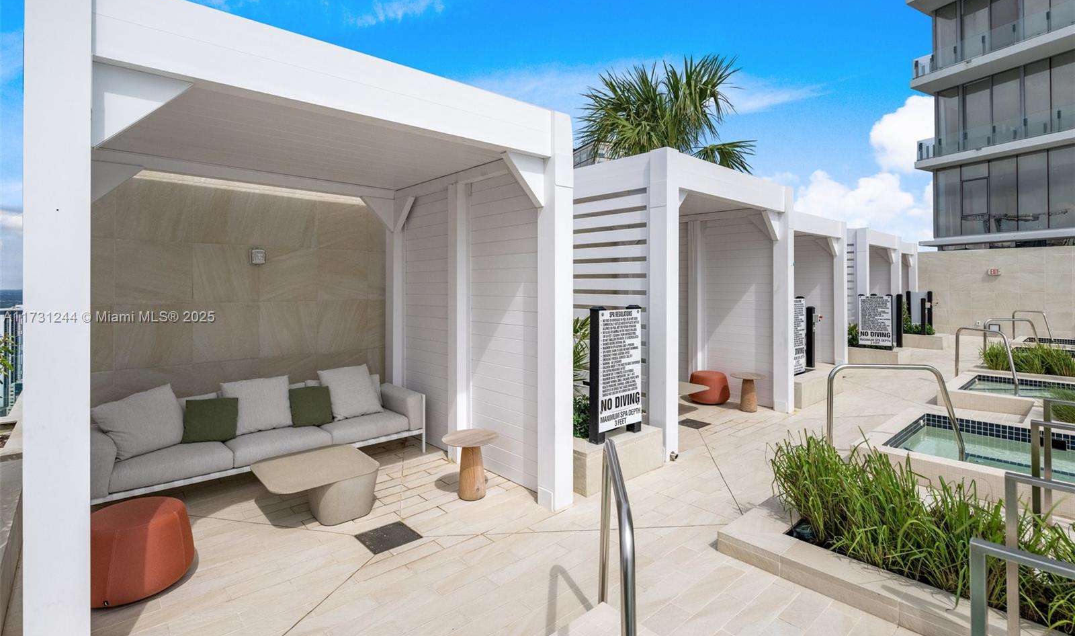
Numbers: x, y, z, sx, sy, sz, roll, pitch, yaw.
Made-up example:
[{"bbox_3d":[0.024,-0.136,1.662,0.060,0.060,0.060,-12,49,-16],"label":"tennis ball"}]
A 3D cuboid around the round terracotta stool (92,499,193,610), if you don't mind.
[{"bbox_3d":[-2.444,1.378,3.077,0.623,0.411,0.623,-3,4,-42],"label":"round terracotta stool"}]

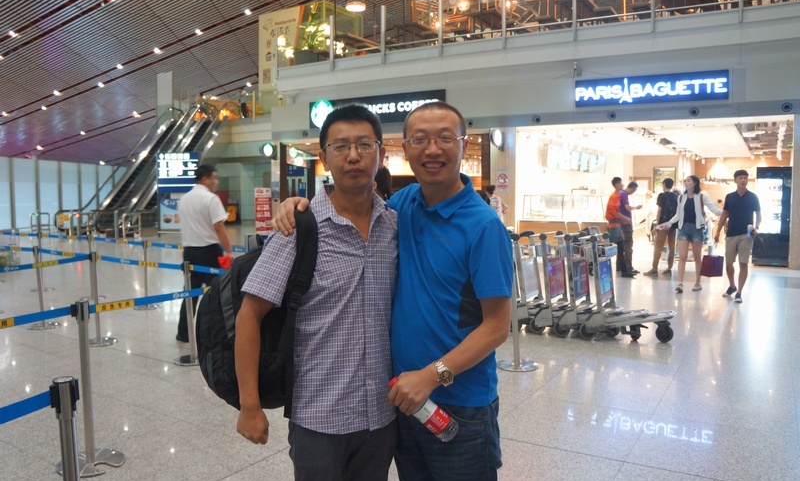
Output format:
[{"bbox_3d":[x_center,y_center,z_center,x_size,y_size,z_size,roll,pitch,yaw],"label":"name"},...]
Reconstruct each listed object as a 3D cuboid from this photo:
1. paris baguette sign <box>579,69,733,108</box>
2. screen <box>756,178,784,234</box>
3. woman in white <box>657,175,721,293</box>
[{"bbox_3d":[5.525,-3.324,13.150,3.130,0.620,0.140,2,4,28],"label":"paris baguette sign"},{"bbox_3d":[7.690,-0.706,12.450,0.480,1.140,0.080,2,4,28],"label":"screen"},{"bbox_3d":[4.305,-0.097,8.950,0.900,1.710,0.450,2,4,21],"label":"woman in white"}]

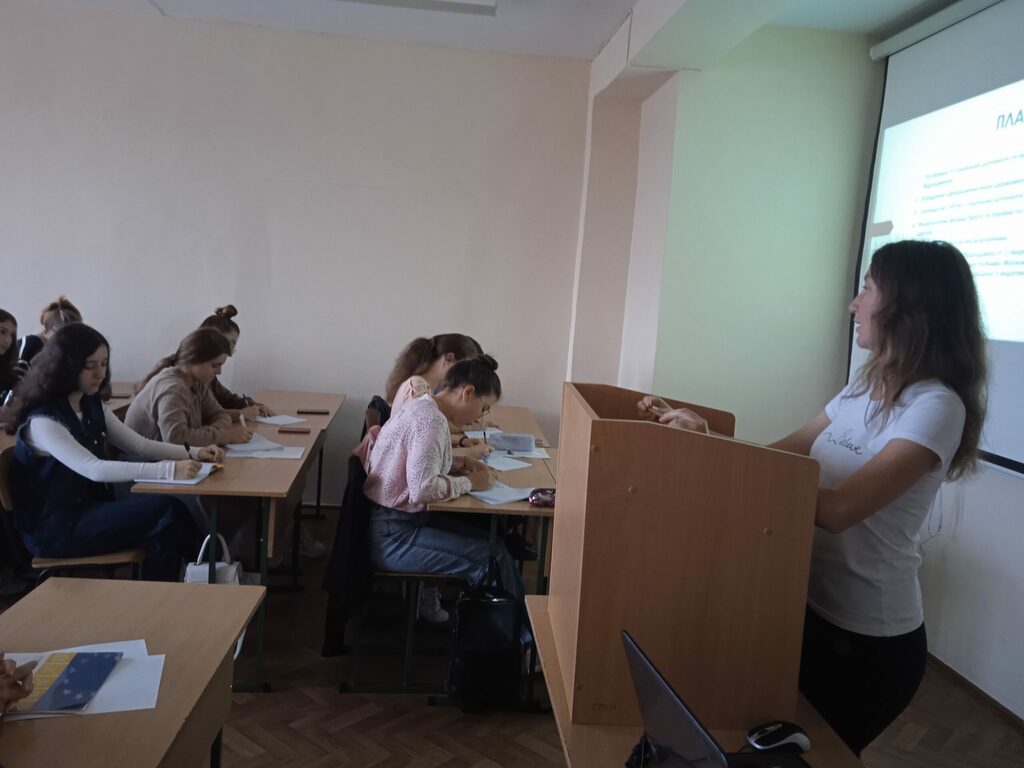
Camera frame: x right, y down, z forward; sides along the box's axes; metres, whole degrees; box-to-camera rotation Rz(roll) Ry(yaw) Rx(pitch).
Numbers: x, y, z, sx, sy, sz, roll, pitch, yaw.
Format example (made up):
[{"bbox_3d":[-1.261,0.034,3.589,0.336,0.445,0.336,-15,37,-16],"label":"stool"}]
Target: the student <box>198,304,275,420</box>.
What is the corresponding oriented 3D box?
[{"bbox_3d":[-1.513,0.253,4.351,0.600,1.320,0.460,3,8,-5],"label":"student"}]

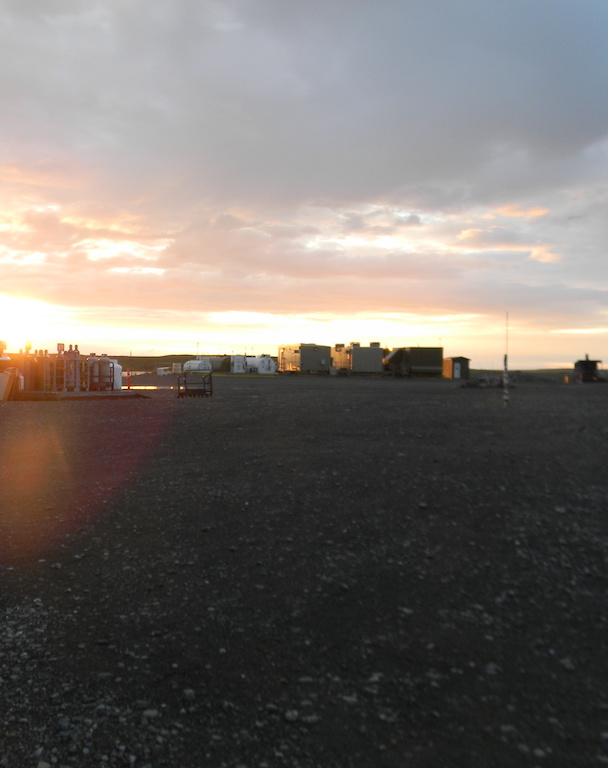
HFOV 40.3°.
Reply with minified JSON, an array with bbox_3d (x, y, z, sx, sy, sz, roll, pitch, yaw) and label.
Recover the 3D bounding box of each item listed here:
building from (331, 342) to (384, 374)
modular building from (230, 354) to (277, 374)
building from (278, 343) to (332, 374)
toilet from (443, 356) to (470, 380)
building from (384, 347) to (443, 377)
[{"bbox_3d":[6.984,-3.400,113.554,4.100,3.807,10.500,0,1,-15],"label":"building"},{"bbox_3d":[-7.431,-2.674,115.626,5.600,2.500,4.000,0,1,-15],"label":"modular building"},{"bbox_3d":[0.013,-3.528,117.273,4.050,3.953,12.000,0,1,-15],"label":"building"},{"bbox_3d":[19.287,-2.003,104.693,2.400,2.661,2.900,0,1,-15],"label":"toilet"},{"bbox_3d":[13.551,-2.743,103.992,6.900,3.423,2.900,0,1,-10],"label":"building"}]

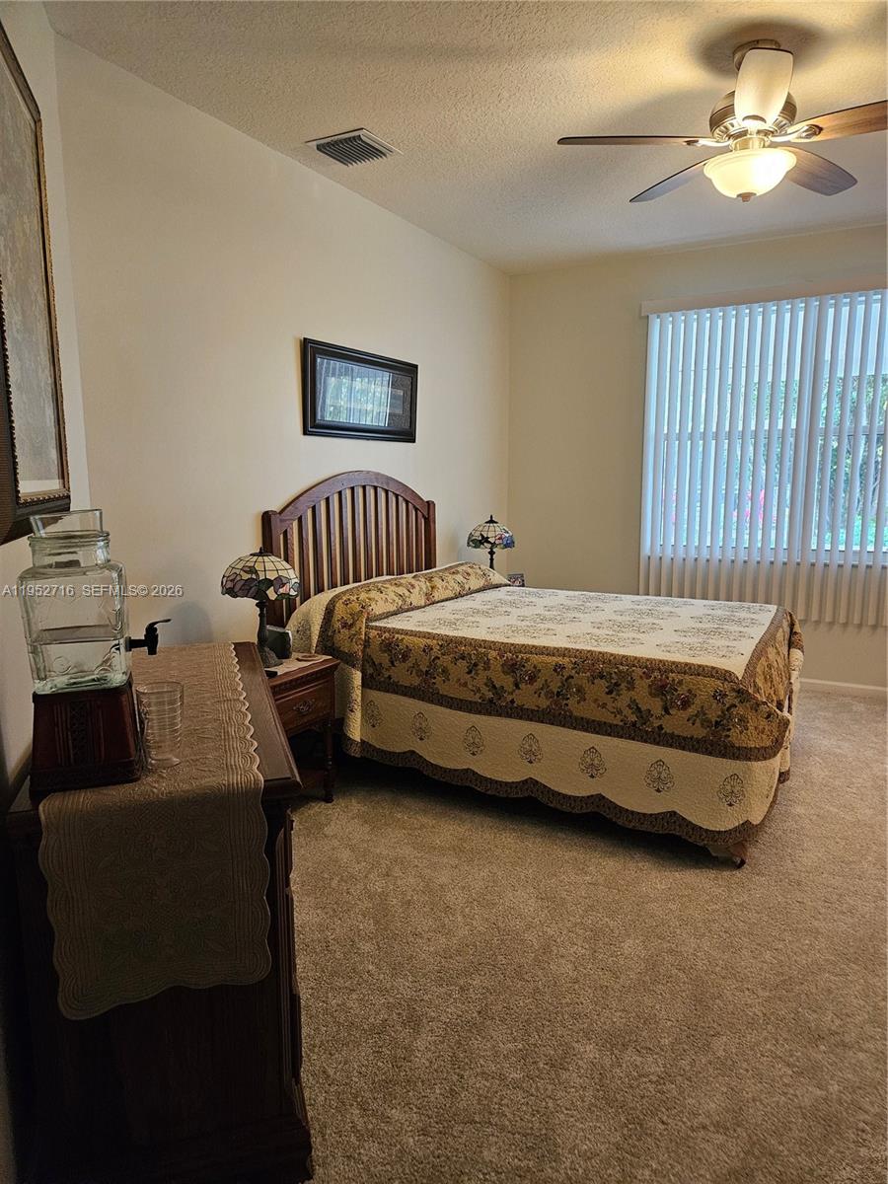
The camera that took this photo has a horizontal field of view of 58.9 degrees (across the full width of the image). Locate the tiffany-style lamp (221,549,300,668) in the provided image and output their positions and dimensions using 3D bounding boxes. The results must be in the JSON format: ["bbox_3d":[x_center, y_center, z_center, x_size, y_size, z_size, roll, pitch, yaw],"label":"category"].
[{"bbox_3d":[-0.766,0.054,3.346,0.328,0.475,0.328,0,9,0],"label":"tiffany-style lamp"}]

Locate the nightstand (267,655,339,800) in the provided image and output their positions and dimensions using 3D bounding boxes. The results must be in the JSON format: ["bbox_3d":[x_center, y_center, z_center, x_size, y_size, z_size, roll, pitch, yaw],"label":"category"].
[{"bbox_3d":[-0.759,0.627,3.323,0.445,0.630,0.510,5,10,28],"label":"nightstand"}]

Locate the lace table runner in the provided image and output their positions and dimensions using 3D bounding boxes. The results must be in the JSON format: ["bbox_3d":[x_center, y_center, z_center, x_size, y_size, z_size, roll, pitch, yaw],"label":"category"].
[{"bbox_3d":[-0.700,0.470,2.024,0.390,0.390,1.330,-3,9,-17],"label":"lace table runner"}]

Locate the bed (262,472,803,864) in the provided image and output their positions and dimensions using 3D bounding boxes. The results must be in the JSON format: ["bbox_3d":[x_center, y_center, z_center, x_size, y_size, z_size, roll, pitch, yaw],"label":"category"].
[{"bbox_3d":[0.490,0.142,3.803,2.170,1.430,1.610,5,10,28],"label":"bed"}]

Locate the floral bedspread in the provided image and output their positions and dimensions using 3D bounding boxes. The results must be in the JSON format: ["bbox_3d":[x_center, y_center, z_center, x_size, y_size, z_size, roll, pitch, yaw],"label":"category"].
[{"bbox_3d":[0.541,0.329,3.804,2.080,0.755,1.620,5,10,28],"label":"floral bedspread"}]

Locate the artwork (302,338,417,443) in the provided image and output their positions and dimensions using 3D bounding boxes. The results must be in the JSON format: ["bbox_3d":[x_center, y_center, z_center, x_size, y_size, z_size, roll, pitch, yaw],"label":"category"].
[{"bbox_3d":[-0.430,-1.044,4.204,0.033,0.450,1.060,5,10,28],"label":"artwork"}]

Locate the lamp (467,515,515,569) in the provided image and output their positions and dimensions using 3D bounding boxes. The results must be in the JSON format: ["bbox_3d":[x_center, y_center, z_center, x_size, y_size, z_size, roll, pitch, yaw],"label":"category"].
[{"bbox_3d":[0.322,-0.289,5.396,0.325,0.470,0.325,0,9,0],"label":"lamp"}]

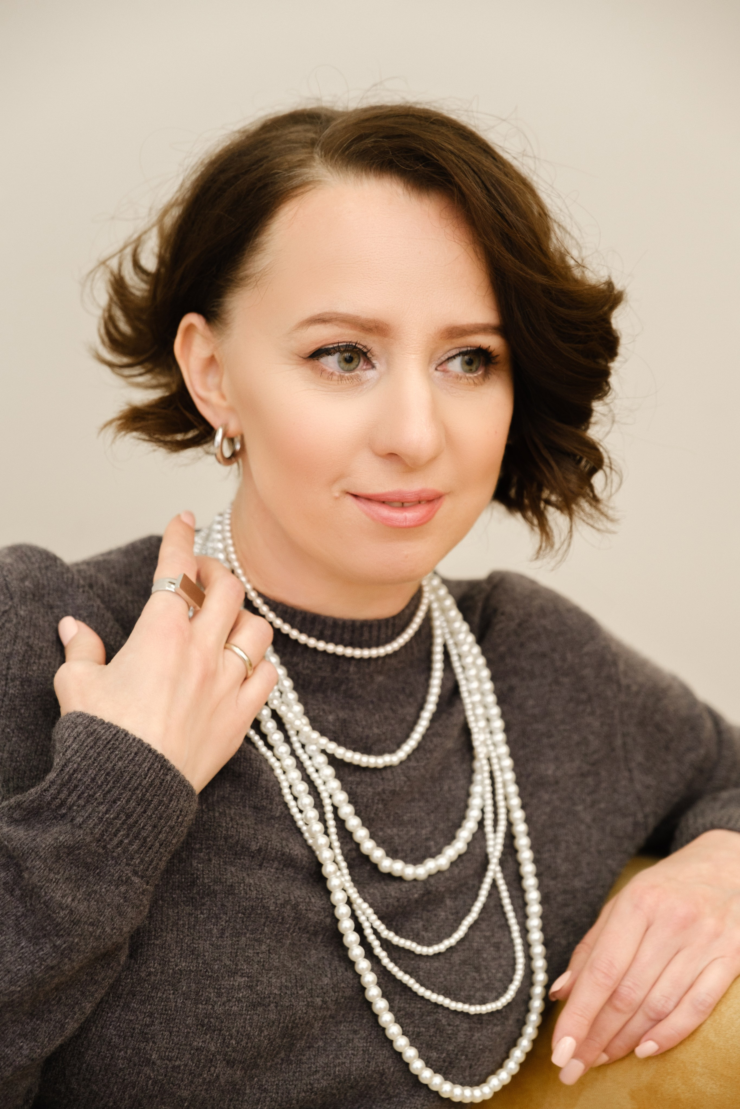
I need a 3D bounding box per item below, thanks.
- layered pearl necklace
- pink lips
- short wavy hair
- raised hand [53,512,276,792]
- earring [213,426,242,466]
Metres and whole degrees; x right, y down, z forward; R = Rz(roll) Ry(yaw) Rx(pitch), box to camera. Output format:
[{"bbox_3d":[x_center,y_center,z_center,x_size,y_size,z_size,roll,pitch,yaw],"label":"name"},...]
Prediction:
[{"bbox_3d":[-0.007,0.122,1.315,0.158,0.285,0.180,-4,-1,-24],"label":"layered pearl necklace"},{"bbox_3d":[0.013,-0.024,1.272,0.048,0.019,0.018,-1,6,-21],"label":"pink lips"},{"bbox_3d":[-0.009,-0.121,1.370,0.255,0.230,0.215,-1,6,-21],"label":"short wavy hair"},{"bbox_3d":[-0.097,0.047,1.232,0.104,0.128,0.075,17,-5,10],"label":"raised hand"},{"bbox_3d":[-0.073,-0.056,1.318,0.005,0.021,0.019,3,3,28],"label":"earring"}]

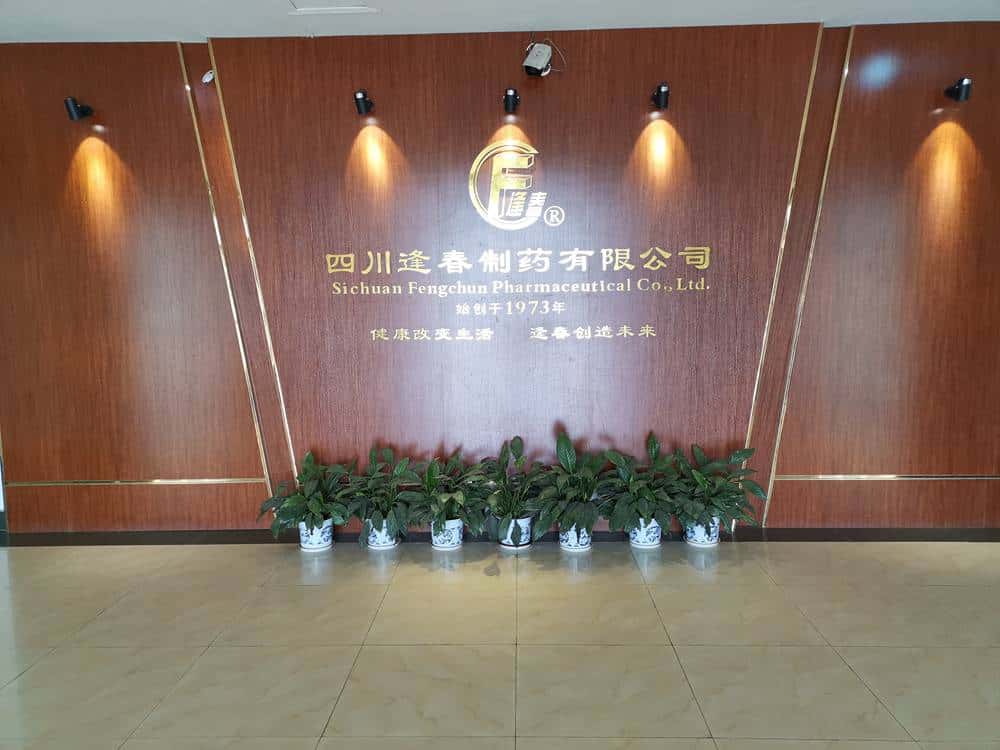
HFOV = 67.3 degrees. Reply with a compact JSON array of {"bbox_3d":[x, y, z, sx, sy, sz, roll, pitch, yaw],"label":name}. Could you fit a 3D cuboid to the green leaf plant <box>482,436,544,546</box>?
[{"bbox_3d":[0.069,0.644,3.956,0.360,0.653,0.360,-1,6,2],"label":"green leaf plant"}]

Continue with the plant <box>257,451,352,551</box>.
[{"bbox_3d":[-1.036,0.691,3.973,0.520,0.587,0.400,-1,6,2],"label":"plant"}]

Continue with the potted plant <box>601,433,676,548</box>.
[{"bbox_3d":[0.728,0.632,3.926,0.390,0.665,0.380,-1,6,2],"label":"potted plant"}]

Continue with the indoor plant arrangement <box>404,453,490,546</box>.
[{"bbox_3d":[-0.281,0.626,3.954,0.470,0.460,0.380,-1,6,2],"label":"indoor plant arrangement"}]

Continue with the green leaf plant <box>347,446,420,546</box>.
[{"bbox_3d":[-0.610,0.676,3.979,0.400,0.605,0.360,-1,6,2],"label":"green leaf plant"}]

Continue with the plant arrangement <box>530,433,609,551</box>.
[{"bbox_3d":[0.368,0.634,3.937,0.420,0.670,0.380,-1,6,2],"label":"plant arrangement"}]

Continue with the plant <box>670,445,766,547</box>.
[{"bbox_3d":[1.133,0.661,3.908,0.510,0.600,0.400,-1,6,2],"label":"plant"}]

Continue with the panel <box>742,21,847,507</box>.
[{"bbox_3d":[1.557,-0.470,4.027,0.555,2.660,0.060,-1,6,2],"label":"panel"}]

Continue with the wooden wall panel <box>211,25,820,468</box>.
[{"bbox_3d":[0.079,-0.453,4.020,3.180,2.680,0.070,-1,6,2],"label":"wooden wall panel"}]

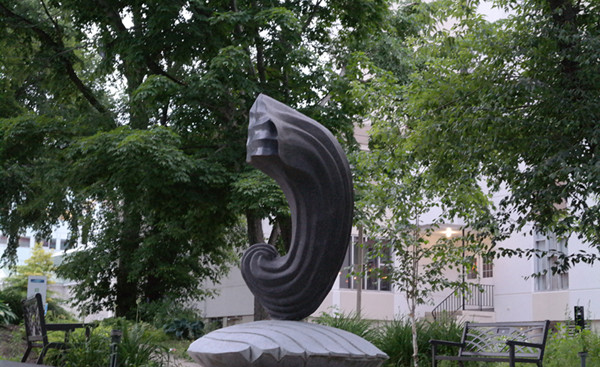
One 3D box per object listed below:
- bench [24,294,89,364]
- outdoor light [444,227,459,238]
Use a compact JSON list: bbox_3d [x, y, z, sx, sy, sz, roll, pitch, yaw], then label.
[{"bbox_3d":[-2.232,1.466,10.422,0.584,0.846,1.390,4,-9,-18],"label":"bench"},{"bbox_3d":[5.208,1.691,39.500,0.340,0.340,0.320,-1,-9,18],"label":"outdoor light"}]

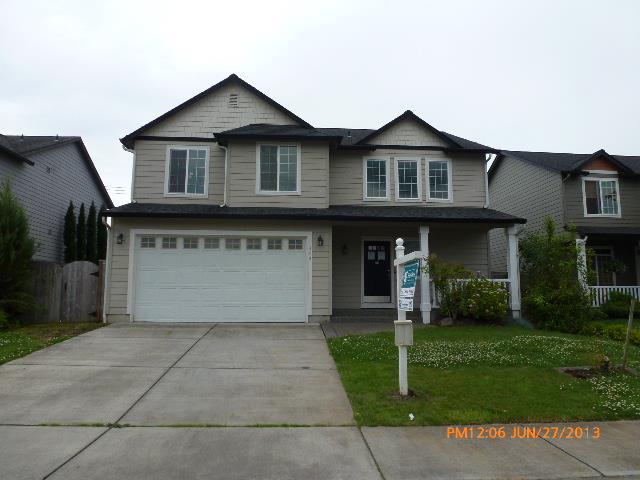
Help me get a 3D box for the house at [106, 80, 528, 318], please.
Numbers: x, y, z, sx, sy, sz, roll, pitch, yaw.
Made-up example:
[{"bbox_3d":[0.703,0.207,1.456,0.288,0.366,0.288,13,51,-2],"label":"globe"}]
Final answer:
[{"bbox_3d":[-0.448,-1.145,17.788,12.400,8.240,10.200,1,-7,-3],"label":"house"}]

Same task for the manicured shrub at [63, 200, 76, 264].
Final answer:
[{"bbox_3d":[-7.741,0.613,13.476,0.450,3.650,0.450,1,-7,-3],"label":"manicured shrub"}]

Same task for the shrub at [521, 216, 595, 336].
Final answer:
[{"bbox_3d":[6.863,0.929,12.934,2.050,3.150,1.800,1,-7,-3],"label":"shrub"}]

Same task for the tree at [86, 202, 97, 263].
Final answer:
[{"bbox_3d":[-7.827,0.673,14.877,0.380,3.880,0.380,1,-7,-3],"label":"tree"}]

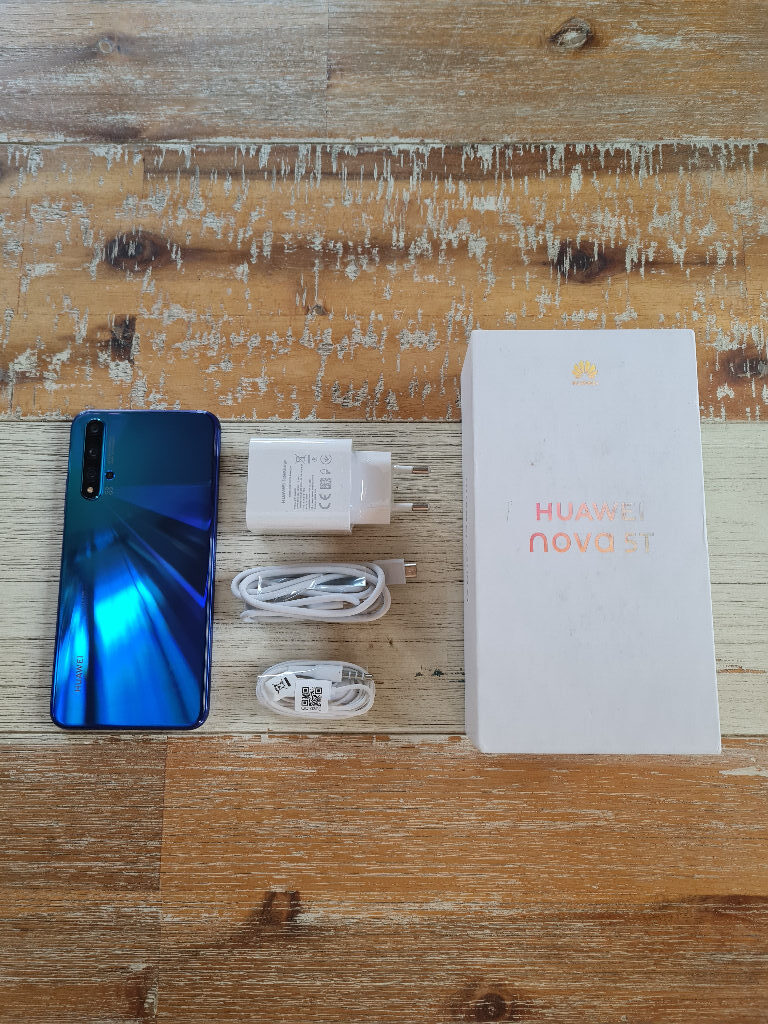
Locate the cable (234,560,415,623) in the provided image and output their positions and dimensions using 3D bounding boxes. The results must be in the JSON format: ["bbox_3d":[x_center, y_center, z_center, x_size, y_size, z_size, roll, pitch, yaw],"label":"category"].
[{"bbox_3d":[-0.028,0.037,0.364,0.088,0.016,0.029,-1,80,1],"label":"cable"}]

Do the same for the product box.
[{"bbox_3d":[0.086,0.013,0.346,0.095,0.056,0.176,0,80,1],"label":"product box"}]

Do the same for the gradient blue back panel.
[{"bbox_3d":[-0.118,0.025,0.371,0.074,0.008,0.154,0,80,1],"label":"gradient blue back panel"}]

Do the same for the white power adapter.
[{"bbox_3d":[-0.022,-0.013,0.366,0.086,0.028,0.045,0,80,1],"label":"white power adapter"}]

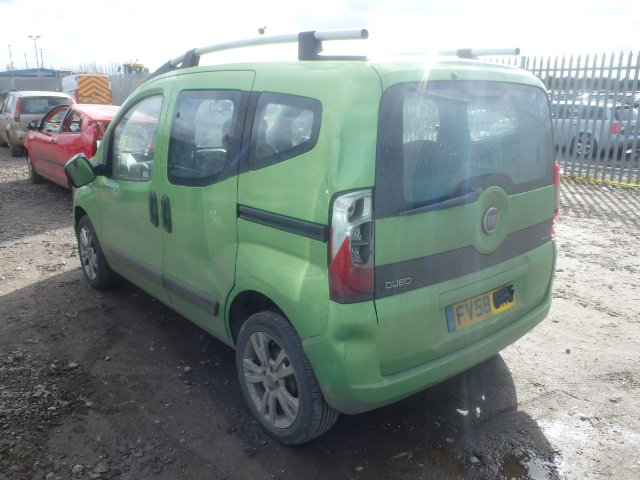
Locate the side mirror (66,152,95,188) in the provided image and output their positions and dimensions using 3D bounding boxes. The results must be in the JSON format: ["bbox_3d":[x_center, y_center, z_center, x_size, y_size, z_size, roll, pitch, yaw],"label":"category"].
[{"bbox_3d":[-1.624,-0.475,3.487,0.180,0.225,0.130,-11,19,-39],"label":"side mirror"}]

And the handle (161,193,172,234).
[{"bbox_3d":[-0.813,-0.135,2.750,0.050,0.200,0.060,-11,19,-39],"label":"handle"}]

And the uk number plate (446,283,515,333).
[{"bbox_3d":[0.730,0.291,2.304,0.520,0.111,0.015,-11,5,-39],"label":"uk number plate"}]

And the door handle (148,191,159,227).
[{"bbox_3d":[-0.921,-0.169,2.873,0.050,0.200,0.060,-11,19,-39],"label":"door handle"}]

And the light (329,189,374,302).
[{"bbox_3d":[0.118,0.029,1.825,0.150,0.420,0.140,-11,19,-39],"label":"light"}]

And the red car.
[{"bbox_3d":[-3.620,-1.532,8.680,1.680,1.420,3.950,-11,19,-39],"label":"red car"}]

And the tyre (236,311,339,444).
[{"bbox_3d":[-0.160,0.600,2.323,0.195,0.620,0.620,-11,19,-39],"label":"tyre"}]

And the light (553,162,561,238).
[{"bbox_3d":[1.234,-0.189,2.740,0.150,0.420,0.140,-11,19,-39],"label":"light"}]

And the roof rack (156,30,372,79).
[{"bbox_3d":[-0.470,-0.925,2.628,0.075,0.135,1.980,-11,19,-39],"label":"roof rack"}]

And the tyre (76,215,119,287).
[{"bbox_3d":[-1.778,0.088,4.176,0.195,0.620,0.620,-11,19,-39],"label":"tyre"}]

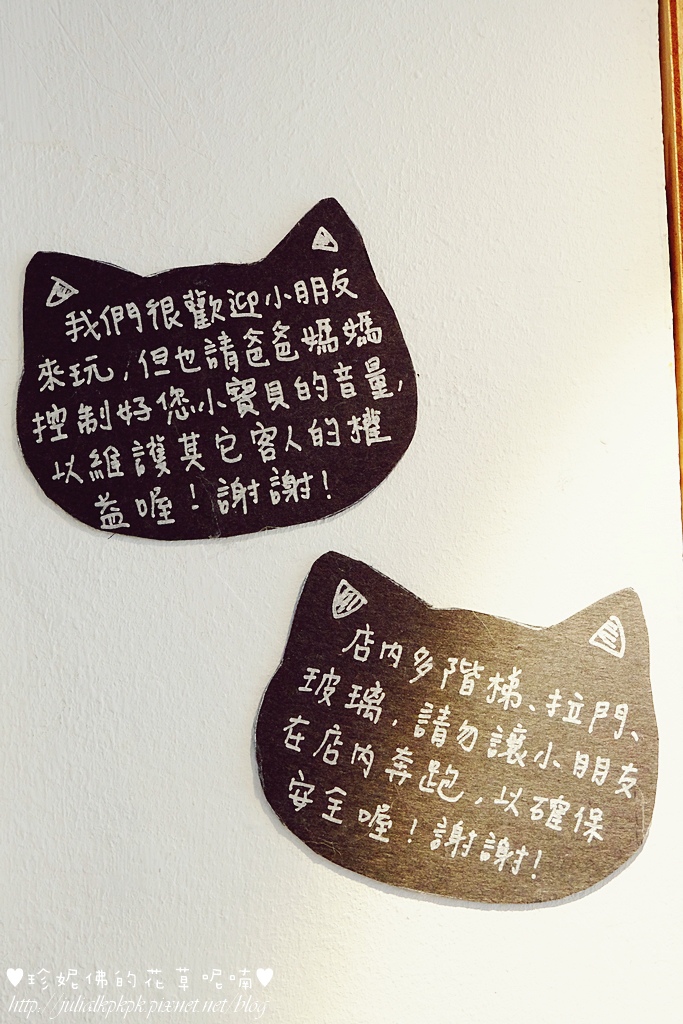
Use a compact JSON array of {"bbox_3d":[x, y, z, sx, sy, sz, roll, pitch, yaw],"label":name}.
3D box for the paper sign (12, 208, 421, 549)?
[{"bbox_3d":[-0.072,-0.074,0.771,0.222,0.178,0.006,-10,-6,-1],"label":"paper sign"}]

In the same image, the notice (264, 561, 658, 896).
[{"bbox_3d":[0.064,0.116,0.751,0.215,0.178,0.006,9,-6,1],"label":"notice"}]

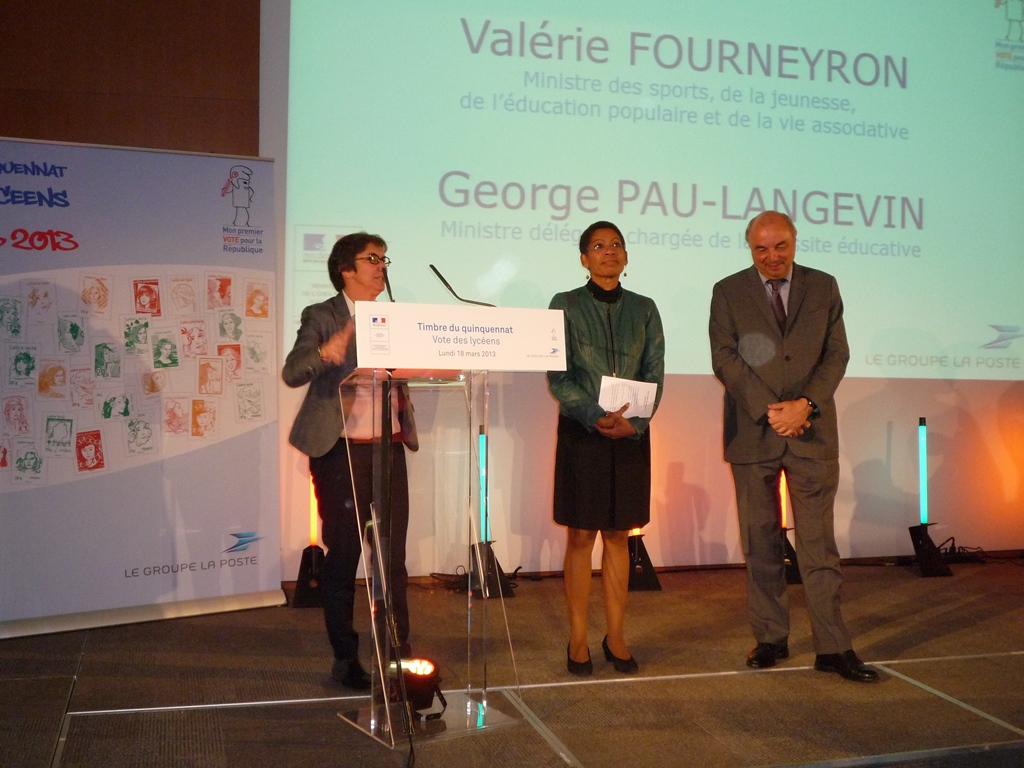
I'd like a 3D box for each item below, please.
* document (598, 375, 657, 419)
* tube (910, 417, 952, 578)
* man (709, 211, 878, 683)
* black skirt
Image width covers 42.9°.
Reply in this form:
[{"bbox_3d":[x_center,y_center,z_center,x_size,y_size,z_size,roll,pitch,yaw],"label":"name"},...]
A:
[{"bbox_3d":[0.427,0.052,4.830,0.210,0.148,0.010,9,-22,8],"label":"document"},{"bbox_3d":[2.288,0.610,7.100,0.180,0.840,0.190,0,2,-15],"label":"tube"},{"bbox_3d":[1.075,0.217,5.040,0.600,1.760,0.450,1,2,3],"label":"man"},{"bbox_3d":[0.350,0.306,5.030,0.380,0.480,0.290,0,2,-9],"label":"black skirt"}]

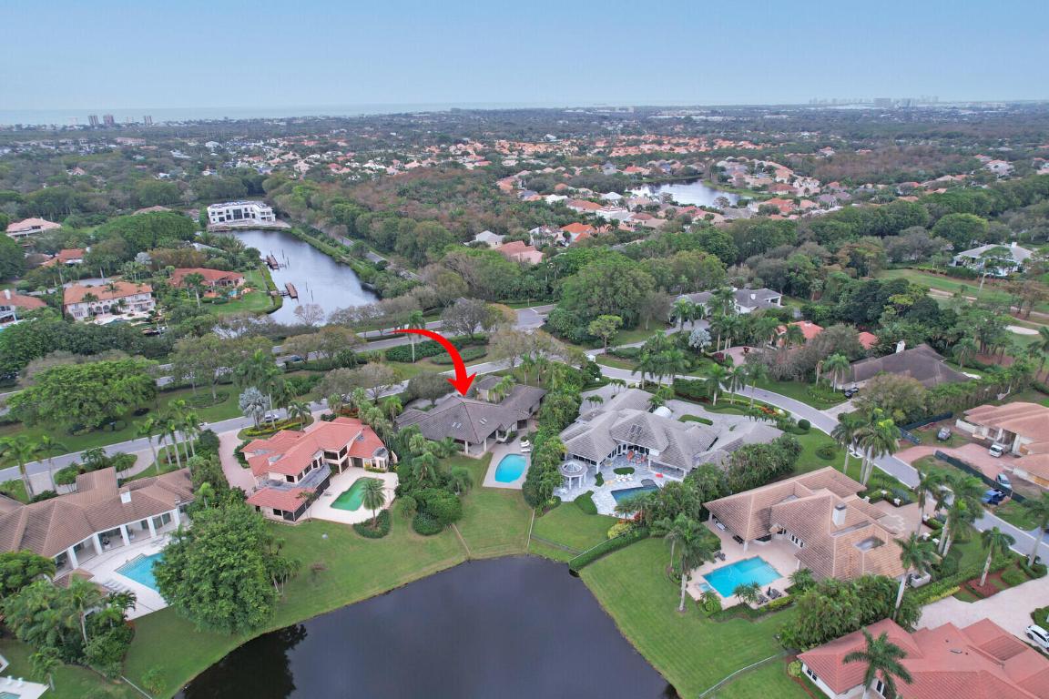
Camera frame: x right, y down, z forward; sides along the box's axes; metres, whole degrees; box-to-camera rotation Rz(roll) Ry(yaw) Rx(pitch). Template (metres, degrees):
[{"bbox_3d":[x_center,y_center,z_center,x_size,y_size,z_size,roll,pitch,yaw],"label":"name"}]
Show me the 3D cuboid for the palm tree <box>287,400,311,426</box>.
[{"bbox_3d":[-54.740,16.170,156.710,5.540,7.950,5.540,-1,21,0],"label":"palm tree"}]

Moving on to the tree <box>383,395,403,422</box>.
[{"bbox_3d":[-30.633,14.199,150.292,4.500,6.700,4.500,0,21,0],"label":"tree"}]

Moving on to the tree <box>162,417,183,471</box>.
[{"bbox_3d":[-76.090,20.560,139.530,4.520,12.500,4.520,-1,21,0],"label":"tree"}]

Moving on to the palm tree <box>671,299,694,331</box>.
[{"bbox_3d":[56.798,-12.304,229.710,7.800,12.600,7.800,5,22,14],"label":"palm tree"}]

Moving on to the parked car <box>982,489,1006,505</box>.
[{"bbox_3d":[93.660,29.230,127.950,5.200,1.800,1.950,-19,27,-39],"label":"parked car"}]

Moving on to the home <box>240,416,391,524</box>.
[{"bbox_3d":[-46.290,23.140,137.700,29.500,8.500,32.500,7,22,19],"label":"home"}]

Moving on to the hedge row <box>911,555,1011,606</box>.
[{"bbox_3d":[72.840,37.710,106.870,25.570,1.500,1.800,-10,23,-23],"label":"hedge row"}]

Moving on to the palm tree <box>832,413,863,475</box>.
[{"bbox_3d":[62.620,19.427,125.492,5.900,13.500,5.900,0,21,0],"label":"palm tree"}]

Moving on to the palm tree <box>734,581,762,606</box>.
[{"bbox_3d":[32.935,36.464,95.122,4.200,4.000,4.200,0,21,0],"label":"palm tree"}]

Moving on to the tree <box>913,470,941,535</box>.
[{"bbox_3d":[75.198,28.955,120.048,5.600,14.300,5.600,14,26,34],"label":"tree"}]

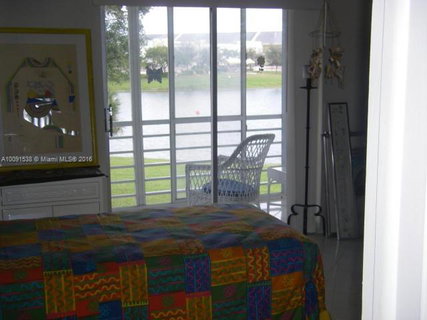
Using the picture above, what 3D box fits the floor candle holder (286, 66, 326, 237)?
[{"bbox_3d":[0.816,-0.036,5.410,0.335,1.525,0.310,1,9,9],"label":"floor candle holder"}]

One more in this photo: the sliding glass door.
[{"bbox_3d":[-0.061,-0.261,5.329,1.710,2.014,0.110,-4,9,-18],"label":"sliding glass door"}]

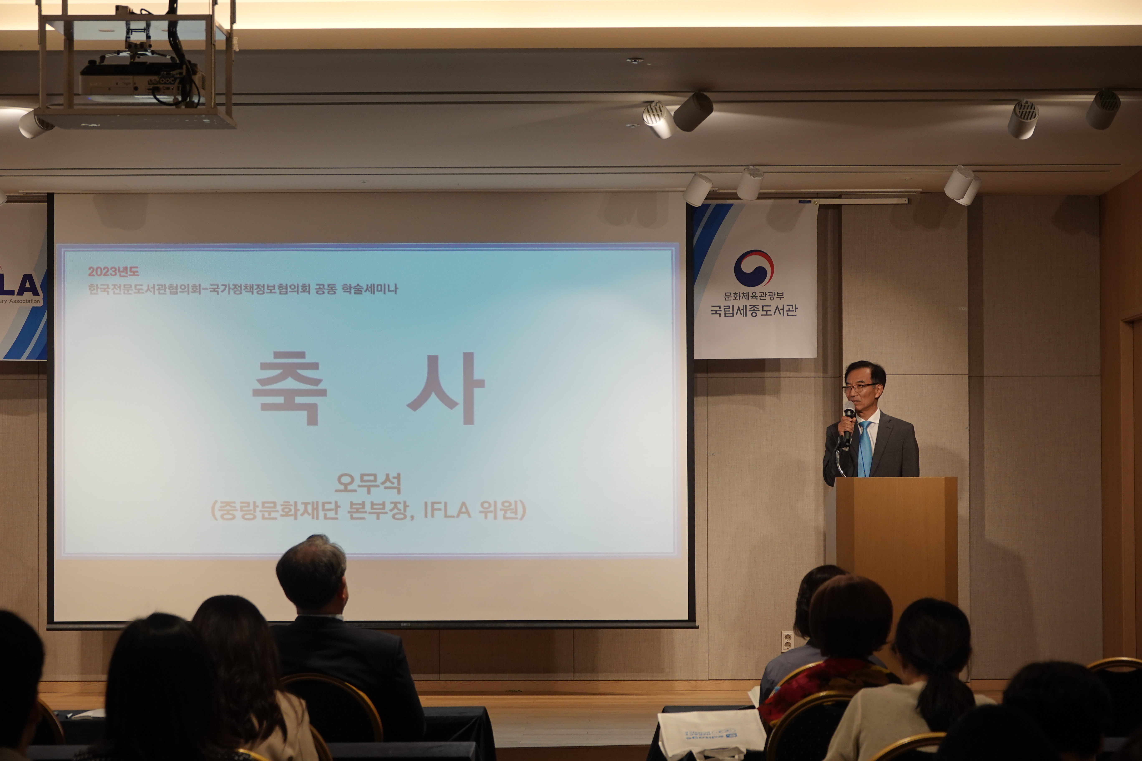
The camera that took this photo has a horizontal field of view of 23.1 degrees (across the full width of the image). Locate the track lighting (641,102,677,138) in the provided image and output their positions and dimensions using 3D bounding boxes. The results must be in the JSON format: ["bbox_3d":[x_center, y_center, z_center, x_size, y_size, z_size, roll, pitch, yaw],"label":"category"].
[{"bbox_3d":[0.347,-1.027,11.049,0.100,0.100,0.122,-1,-27,26],"label":"track lighting"}]

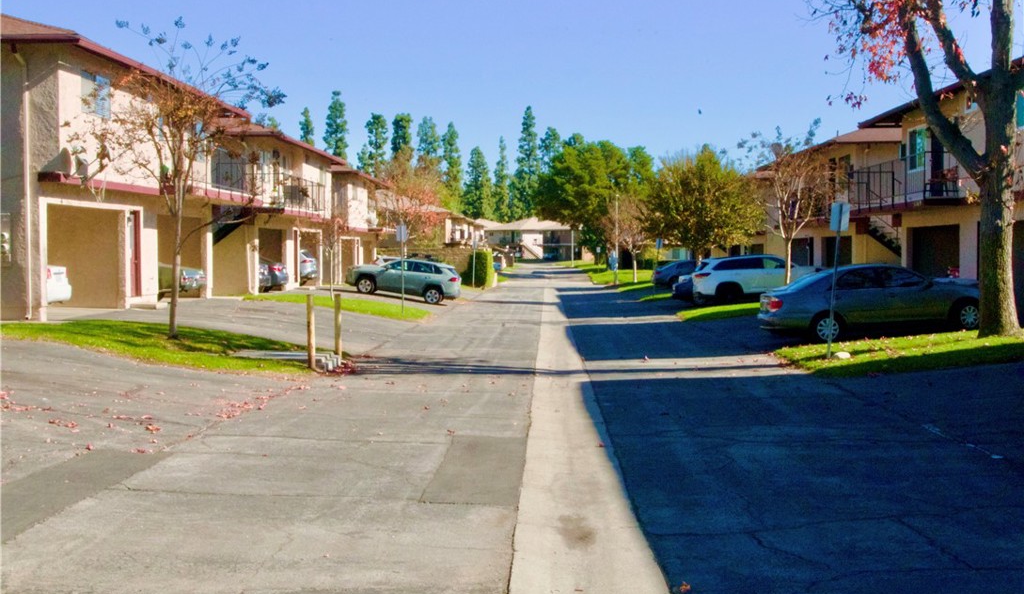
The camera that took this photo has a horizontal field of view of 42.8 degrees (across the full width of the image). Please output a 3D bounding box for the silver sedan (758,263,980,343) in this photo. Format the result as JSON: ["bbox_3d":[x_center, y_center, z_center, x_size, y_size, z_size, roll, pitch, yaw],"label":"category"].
[{"bbox_3d":[7.270,0.060,25.770,4.800,1.490,1.800,-5,2,0],"label":"silver sedan"}]

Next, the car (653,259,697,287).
[{"bbox_3d":[9.833,-1.387,68.492,4.750,1.450,1.800,-3,2,0],"label":"car"}]

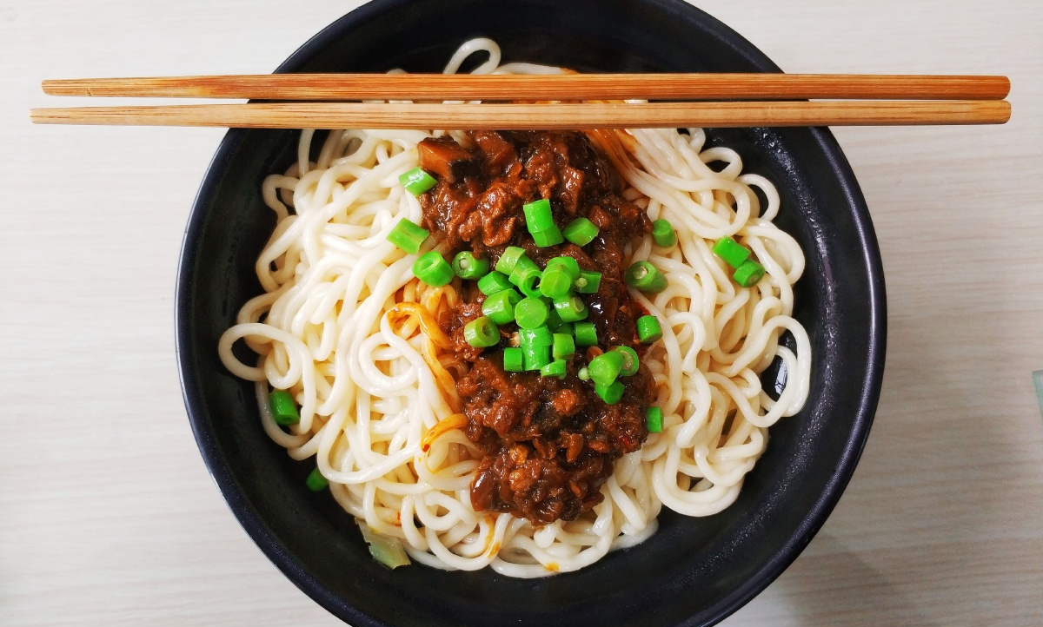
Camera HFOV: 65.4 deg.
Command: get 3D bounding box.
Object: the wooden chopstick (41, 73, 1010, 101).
[{"bbox_3d":[0.006,-0.055,0.200,0.238,0.006,0.006,-1,88,-4],"label":"wooden chopstick"}]

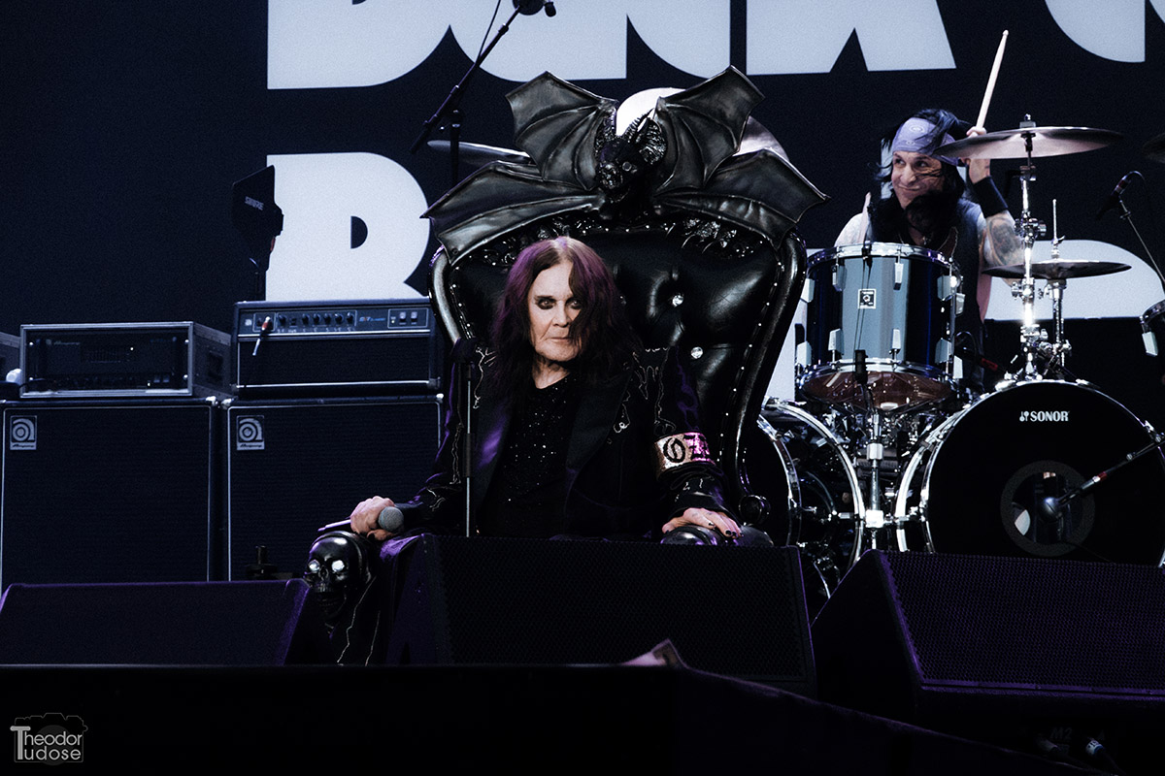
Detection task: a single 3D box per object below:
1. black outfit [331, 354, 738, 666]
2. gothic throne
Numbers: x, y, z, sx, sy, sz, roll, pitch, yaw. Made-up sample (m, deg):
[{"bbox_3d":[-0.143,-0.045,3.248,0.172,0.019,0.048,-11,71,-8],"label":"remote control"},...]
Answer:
[{"bbox_3d":[-0.085,0.355,13.090,0.680,0.870,0.740,-2,-5,20],"label":"black outfit"},{"bbox_3d":[-0.020,0.137,13.320,0.920,1.620,0.820,-2,-5,21],"label":"gothic throne"}]

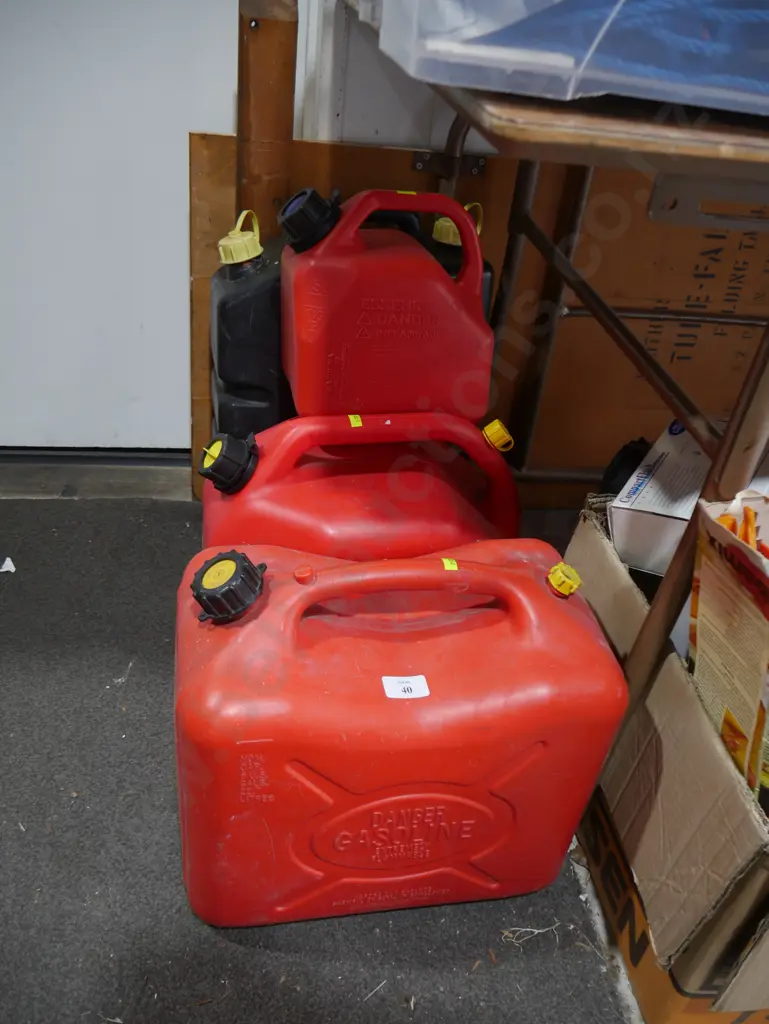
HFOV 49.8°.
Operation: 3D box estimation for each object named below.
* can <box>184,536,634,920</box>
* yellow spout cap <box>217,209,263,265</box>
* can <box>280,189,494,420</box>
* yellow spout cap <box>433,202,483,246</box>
[{"bbox_3d":[-0.004,0.205,0.854,0.393,0.355,0.220,0,33,-11],"label":"can"},{"bbox_3d":[-0.224,-0.423,1.270,0.070,0.066,0.067,-16,35,-5],"label":"yellow spout cap"},{"bbox_3d":[-0.003,-0.287,1.138,0.279,0.286,0.175,-1,25,-12],"label":"can"},{"bbox_3d":[0.122,-0.477,1.360,0.073,0.065,0.067,13,32,1],"label":"yellow spout cap"}]

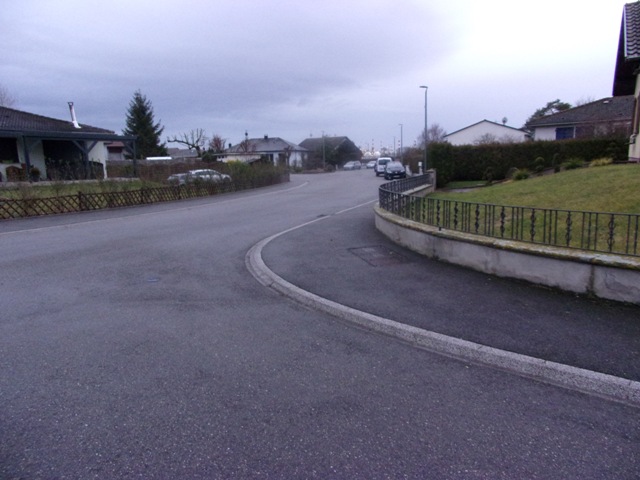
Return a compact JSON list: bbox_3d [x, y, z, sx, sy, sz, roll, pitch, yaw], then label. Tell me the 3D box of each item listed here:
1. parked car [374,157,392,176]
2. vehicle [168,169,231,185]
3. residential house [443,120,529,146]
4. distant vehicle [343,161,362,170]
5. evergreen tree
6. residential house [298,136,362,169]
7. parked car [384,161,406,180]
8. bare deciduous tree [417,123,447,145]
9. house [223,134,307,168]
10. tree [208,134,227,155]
[{"bbox_3d":[6.450,-7.298,46.434,1.750,1.840,4.200,1,10,6],"label":"parked car"},{"bbox_3d":[-9.056,-4.510,34.735,4.400,1.460,1.780,-3,10,-17],"label":"vehicle"},{"bbox_3d":[18.001,-9.604,49.085,8.600,5.200,9.000,5,11,29],"label":"residential house"},{"bbox_3d":[5.100,-11.513,72.090,1.760,1.480,4.200,4,10,23],"label":"distant vehicle"},{"bbox_3d":[-17.426,-10.482,45.893,4.300,8.500,4.300,0,10,0],"label":"evergreen tree"},{"bbox_3d":[1.787,-14.726,78.645,9.000,5.500,8.800,6,11,31],"label":"residential house"},{"bbox_3d":[6.420,-5.924,39.567,1.760,1.470,4.100,1,10,6],"label":"parked car"},{"bbox_3d":[13.258,-10.856,54.958,3.500,6.000,3.500,0,10,0],"label":"bare deciduous tree"},{"bbox_3d":[-8.310,-13.258,71.794,11.500,4.900,8.200,3,10,17],"label":"house"},{"bbox_3d":[-13.081,-11.032,58.985,2.400,5.000,2.400,0,10,0],"label":"tree"}]

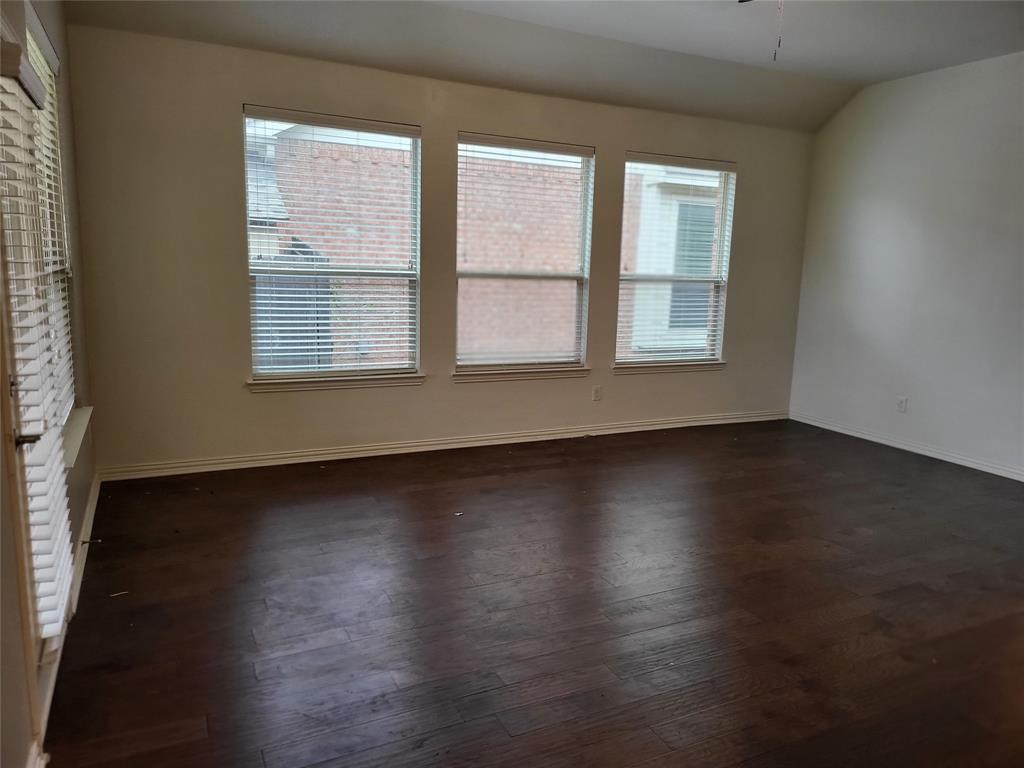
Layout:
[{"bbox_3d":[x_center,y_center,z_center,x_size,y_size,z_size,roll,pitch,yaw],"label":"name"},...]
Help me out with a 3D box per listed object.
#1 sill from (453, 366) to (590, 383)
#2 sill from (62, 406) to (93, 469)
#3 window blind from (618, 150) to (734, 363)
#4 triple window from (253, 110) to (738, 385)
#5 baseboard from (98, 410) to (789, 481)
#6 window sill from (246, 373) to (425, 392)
[{"bbox_3d":[0.081,-0.080,5.740,1.250,0.084,0.125,-3,10,-27],"label":"sill"},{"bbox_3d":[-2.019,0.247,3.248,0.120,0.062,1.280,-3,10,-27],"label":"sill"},{"bbox_3d":[1.450,-1.066,6.284,1.200,1.755,0.065,-3,10,-27],"label":"window blind"},{"bbox_3d":[0.118,-1.000,5.620,4.168,1.775,0.100,-3,10,-27],"label":"triple window"},{"bbox_3d":[0.101,0.434,5.803,6.035,0.088,0.020,-3,10,-27],"label":"baseboard"},{"bbox_3d":[-1.233,-0.013,5.077,1.257,0.084,0.125,-3,10,-27],"label":"window sill"}]

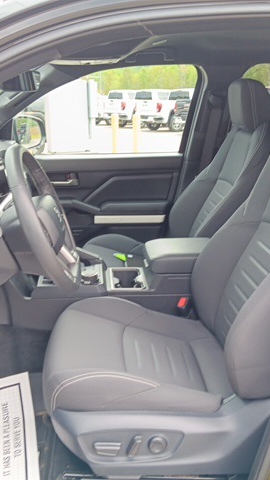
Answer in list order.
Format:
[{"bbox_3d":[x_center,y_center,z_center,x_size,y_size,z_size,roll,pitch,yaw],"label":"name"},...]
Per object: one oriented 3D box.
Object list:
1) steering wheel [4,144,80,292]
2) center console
[{"bbox_3d":[-0.238,-0.043,1.168,0.100,0.380,0.380,-21,16,2],"label":"steering wheel"},{"bbox_3d":[-0.026,0.149,1.643,0.860,0.310,0.250,-1,16,-3],"label":"center console"}]

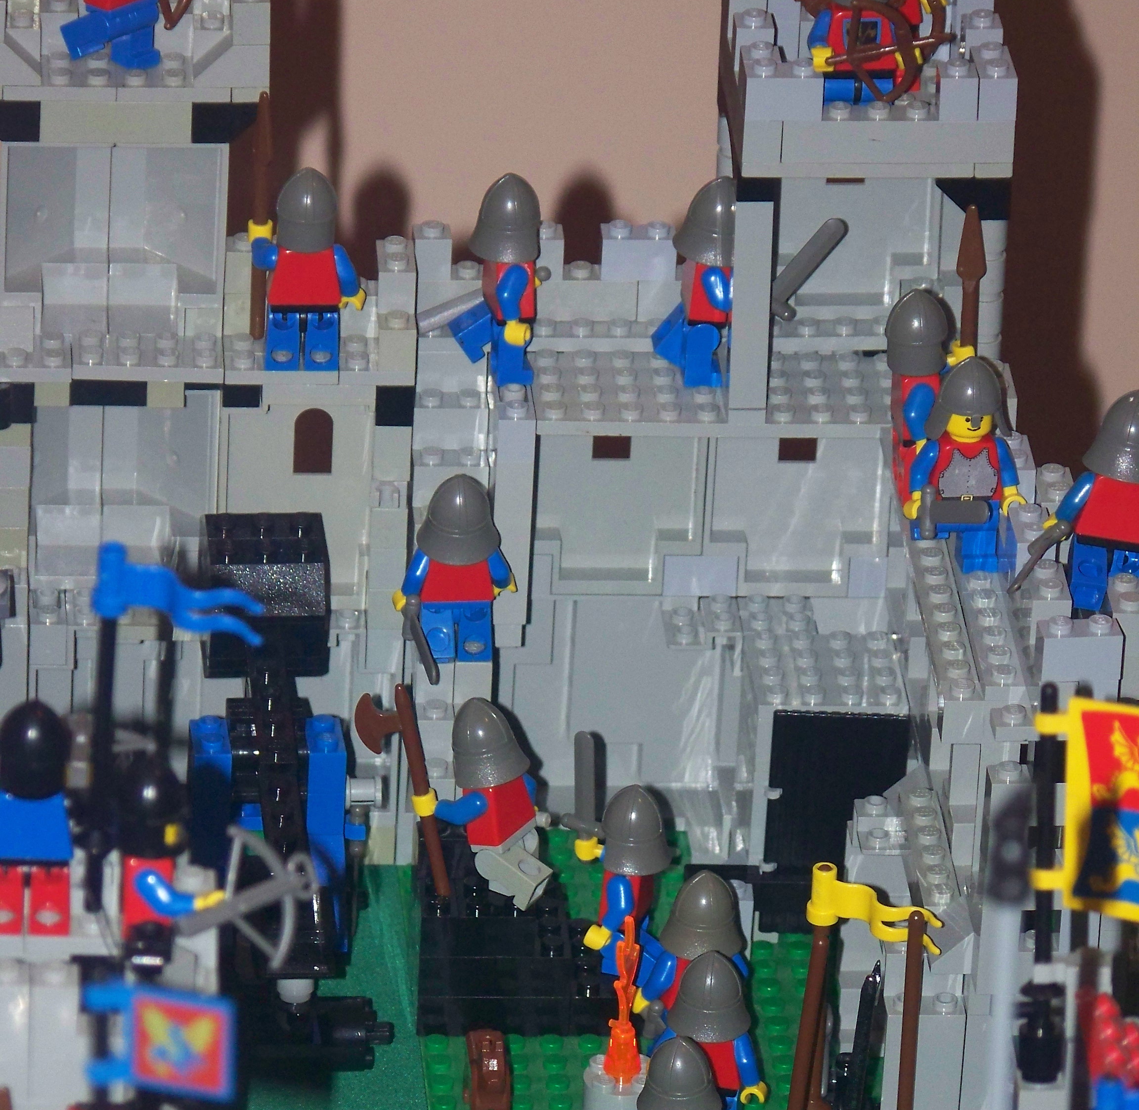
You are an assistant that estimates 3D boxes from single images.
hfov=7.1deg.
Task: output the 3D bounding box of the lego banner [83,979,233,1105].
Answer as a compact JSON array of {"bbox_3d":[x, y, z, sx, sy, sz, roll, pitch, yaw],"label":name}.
[{"bbox_3d":[-0.066,0.079,1.486,0.024,0.019,0.004,7,28,8],"label":"lego banner"}]

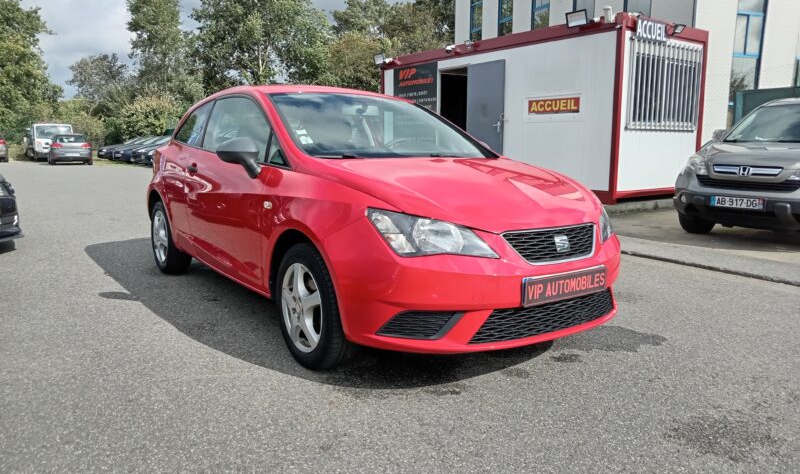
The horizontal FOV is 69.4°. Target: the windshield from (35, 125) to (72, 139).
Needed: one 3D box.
[{"bbox_3d":[-18.890,-5.697,31.500,1.680,0.770,0.350,-7,11,-35],"label":"windshield"}]

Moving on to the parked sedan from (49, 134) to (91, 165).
[{"bbox_3d":[-16.653,-4.396,28.928,1.790,1.460,4.200,-6,11,-30],"label":"parked sedan"}]

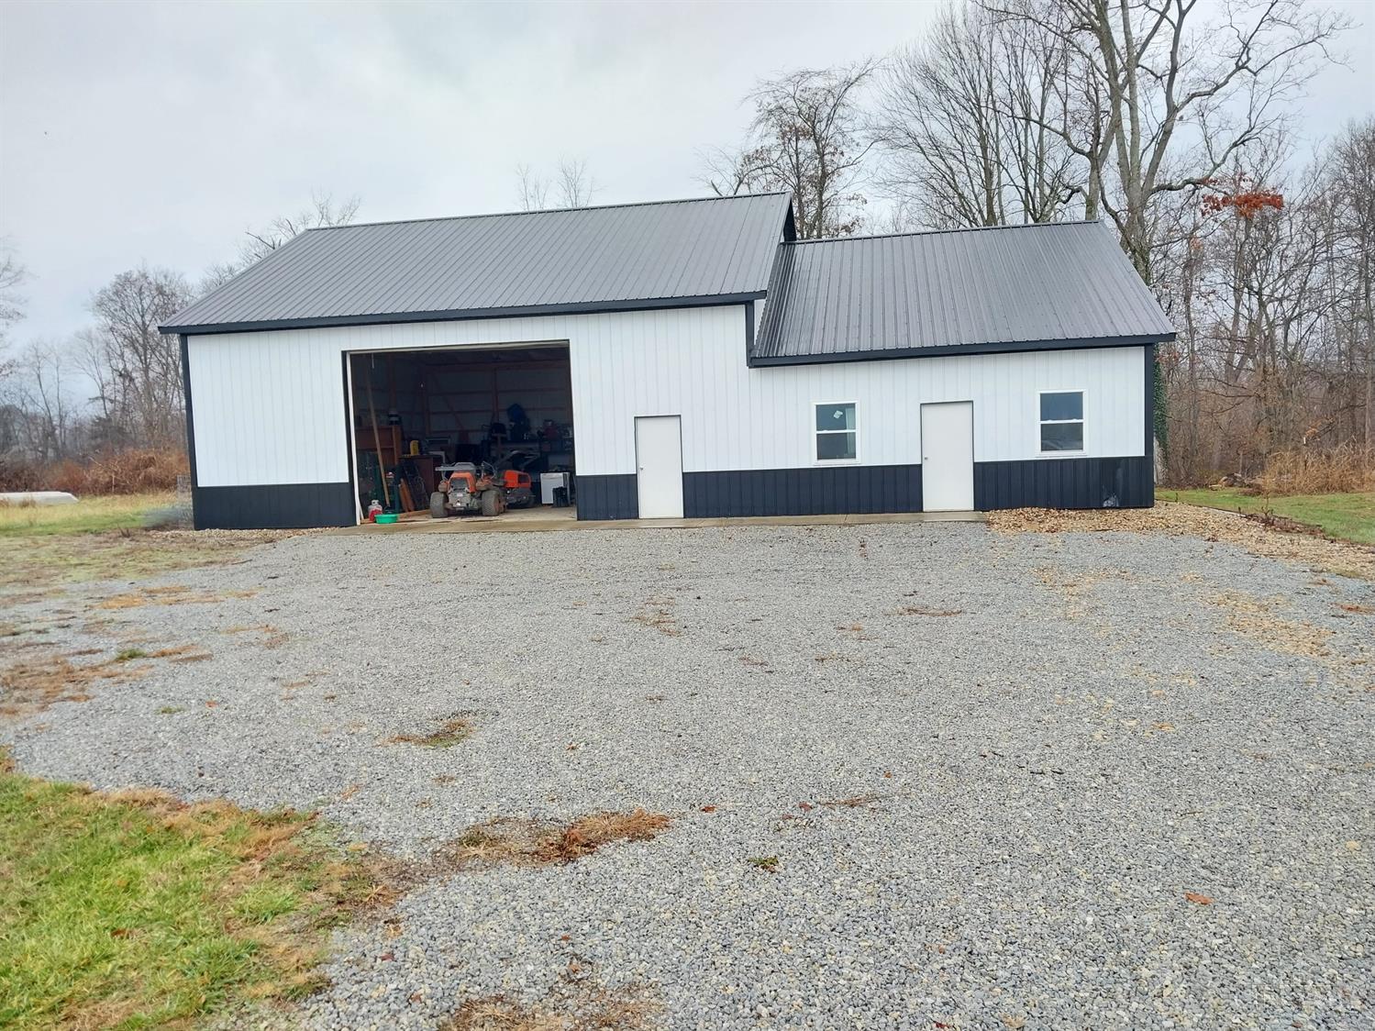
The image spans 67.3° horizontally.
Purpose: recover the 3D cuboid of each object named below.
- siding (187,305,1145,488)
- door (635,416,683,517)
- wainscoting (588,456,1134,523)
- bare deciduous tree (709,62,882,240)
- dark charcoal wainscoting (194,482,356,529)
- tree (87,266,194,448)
[{"bbox_3d":[-1.142,-2.428,20.423,19.145,3.201,0.120,-1,4,10],"label":"siding"},{"bbox_3d":[-0.538,-0.964,20.415,0.945,2.031,0.080,-1,4,10],"label":"door"},{"bbox_3d":[3.118,-0.483,19.798,10.823,0.907,0.080,-1,4,10],"label":"wainscoting"},{"bbox_3d":[4.385,-9.686,40.604,6.699,16.006,6.699,-1,4,10],"label":"bare deciduous tree"},{"bbox_3d":[-8.791,-0.189,21.962,3.647,0.907,0.080,-1,4,10],"label":"dark charcoal wainscoting"},{"bbox_3d":[-29.422,-7.569,56.453,5.767,11.987,5.767,-1,4,10],"label":"tree"}]

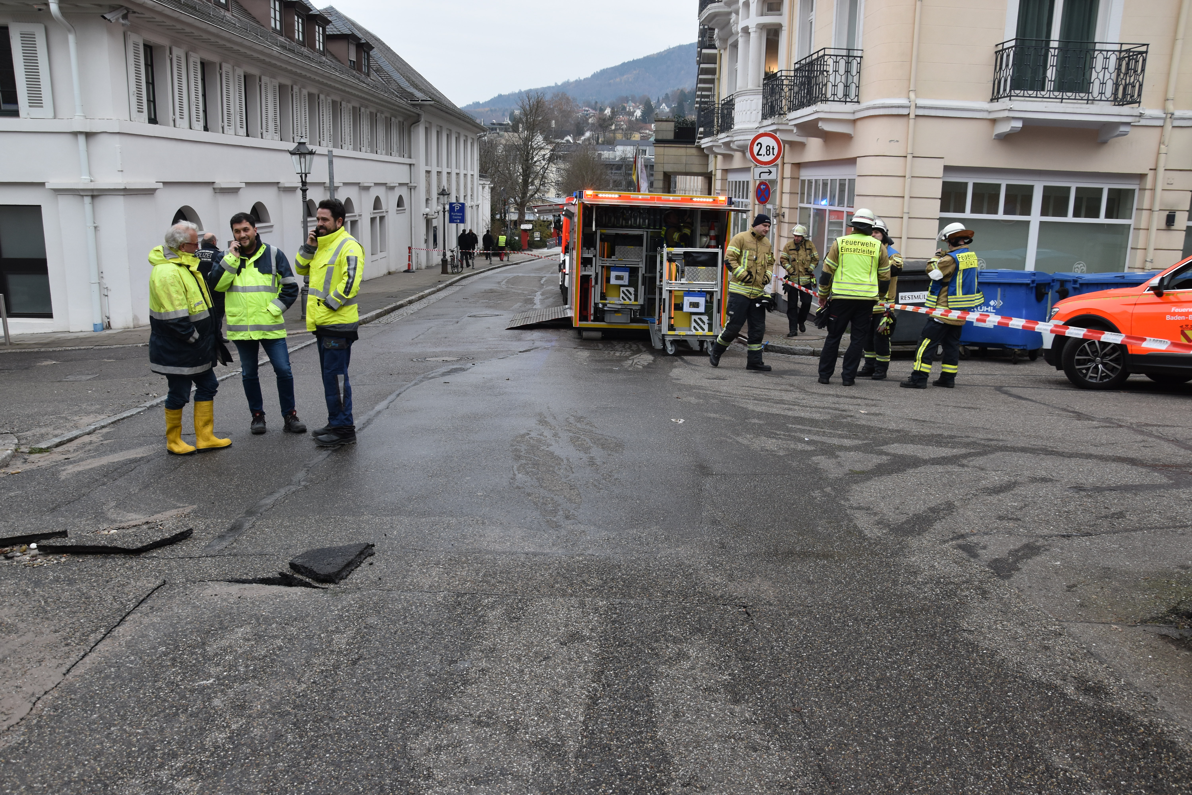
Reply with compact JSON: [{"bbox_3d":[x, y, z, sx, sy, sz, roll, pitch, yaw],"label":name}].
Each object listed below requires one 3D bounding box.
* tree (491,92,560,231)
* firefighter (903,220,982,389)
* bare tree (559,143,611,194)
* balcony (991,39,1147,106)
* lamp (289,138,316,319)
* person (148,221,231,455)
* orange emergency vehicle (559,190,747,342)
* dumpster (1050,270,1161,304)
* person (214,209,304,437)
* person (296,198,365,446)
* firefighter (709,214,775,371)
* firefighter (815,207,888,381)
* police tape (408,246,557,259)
[{"bbox_3d":[-5.715,-18.385,71.709,5.600,12.000,5.600,1,13,0],"label":"tree"},{"bbox_3d":[3.948,-1.047,10.145,0.720,1.840,0.620,12,16,38],"label":"firefighter"},{"bbox_3d":[-1.181,-24.988,108.000,6.800,11.500,6.800,2,12,0],"label":"bare tree"},{"bbox_3d":[7.052,-4.828,13.311,2.000,0.880,0.660,2,13,1],"label":"balcony"},{"bbox_3d":[-5.768,-3.321,17.604,0.550,3.550,0.550,1,13,0],"label":"lamp"},{"bbox_3d":[-2.979,-0.438,6.581,0.540,1.685,0.570,2,10,2],"label":"person"},{"bbox_3d":[0.617,-2.735,17.622,2.500,2.450,7.000,1,11,-5],"label":"orange emergency vehicle"},{"bbox_3d":[7.538,-1.183,13.423,1.360,1.350,1.050,2,12,3],"label":"dumpster"},{"bbox_3d":[-2.746,-0.606,7.272,0.700,1.790,0.460,0,13,-6],"label":"person"},{"bbox_3d":[-2.036,-0.577,6.895,0.500,1.850,0.570,-4,11,-29],"label":"person"},{"bbox_3d":[1.794,-1.272,10.798,0.620,1.820,0.640,-7,15,-32],"label":"firefighter"},{"bbox_3d":[2.917,-1.125,10.049,0.780,1.930,0.480,2,12,3],"label":"firefighter"},{"bbox_3d":[-4.482,-5.816,36.000,6.000,0.500,1.200,1,12,-3],"label":"police tape"}]

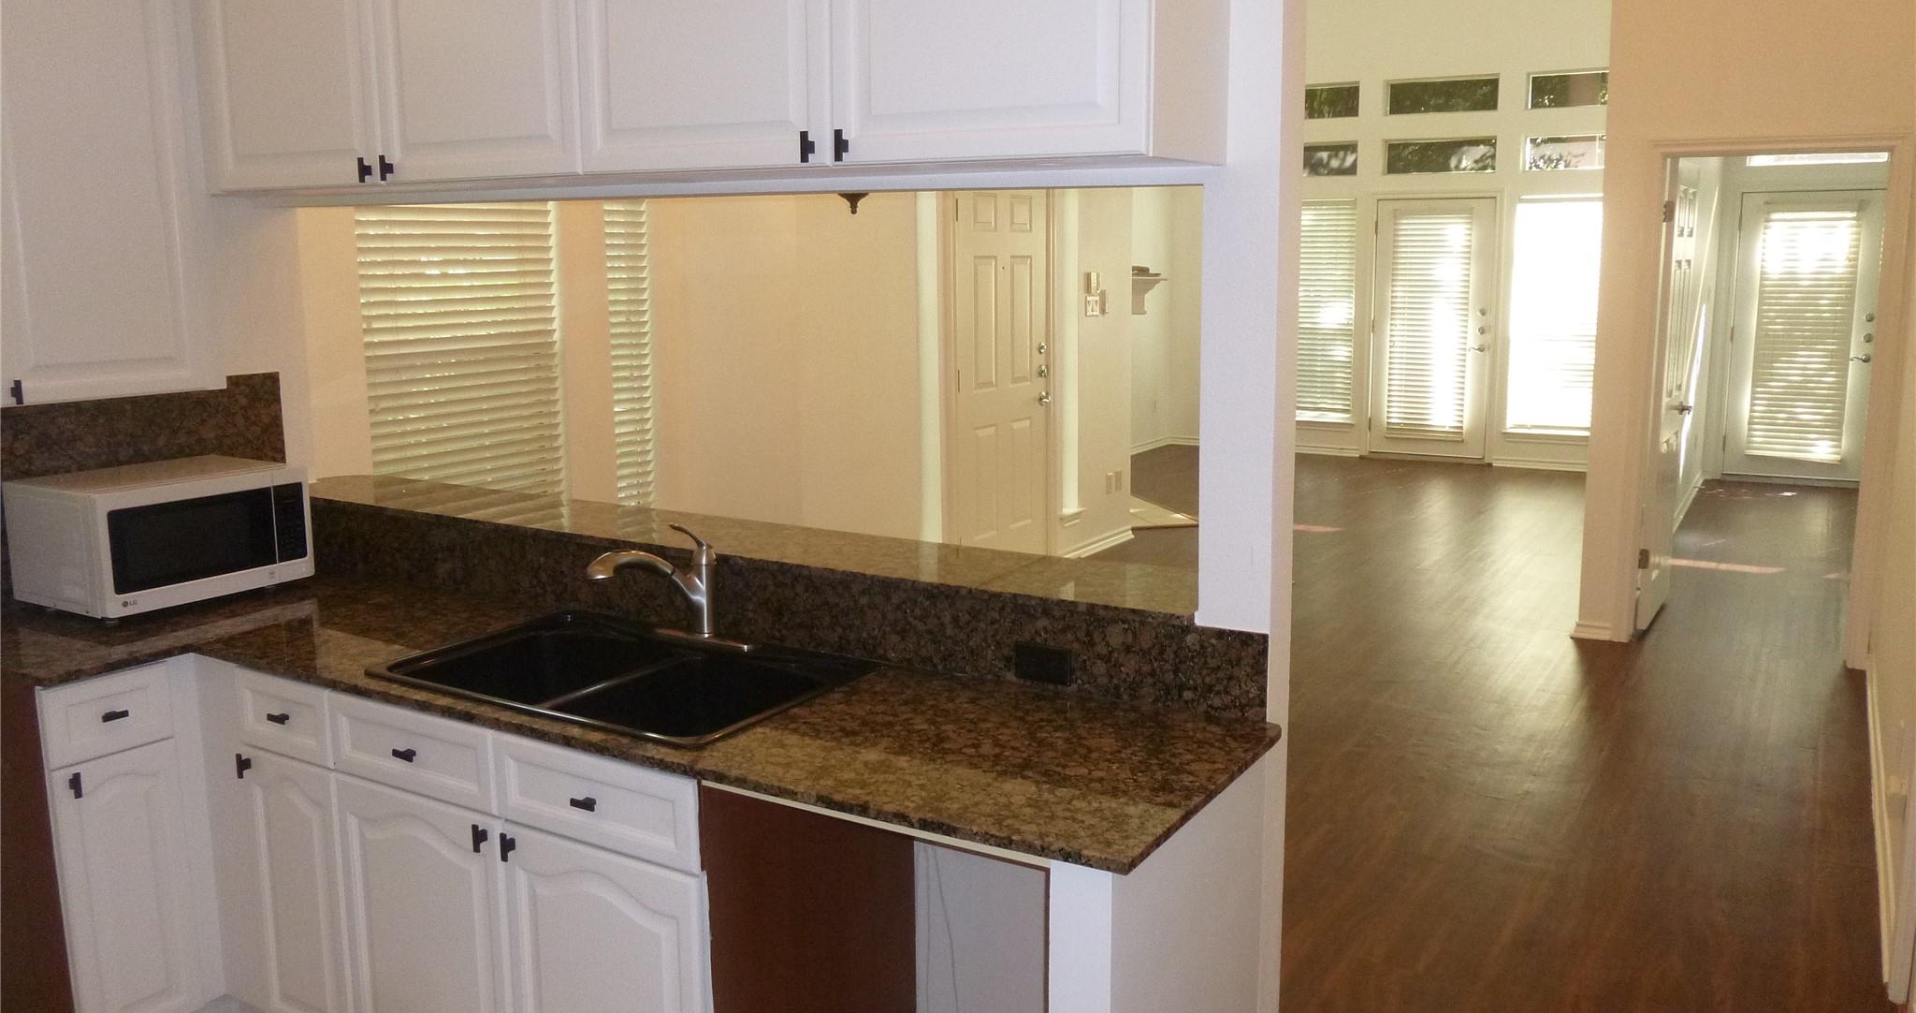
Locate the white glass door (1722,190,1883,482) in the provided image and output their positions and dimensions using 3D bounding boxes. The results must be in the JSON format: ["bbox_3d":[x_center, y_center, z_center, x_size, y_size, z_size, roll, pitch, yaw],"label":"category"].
[{"bbox_3d":[6.052,-1.208,9.876,0.920,2.050,0.050,5,12,31],"label":"white glass door"}]

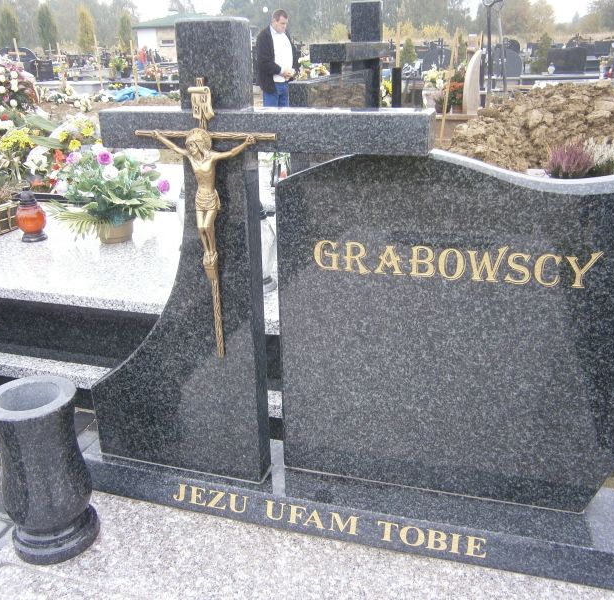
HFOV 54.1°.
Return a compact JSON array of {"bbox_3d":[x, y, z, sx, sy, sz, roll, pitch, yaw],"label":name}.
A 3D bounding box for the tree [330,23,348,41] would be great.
[{"bbox_3d":[1.974,-15.789,37.791,1.200,3.020,1.200,-1,22,0],"label":"tree"}]

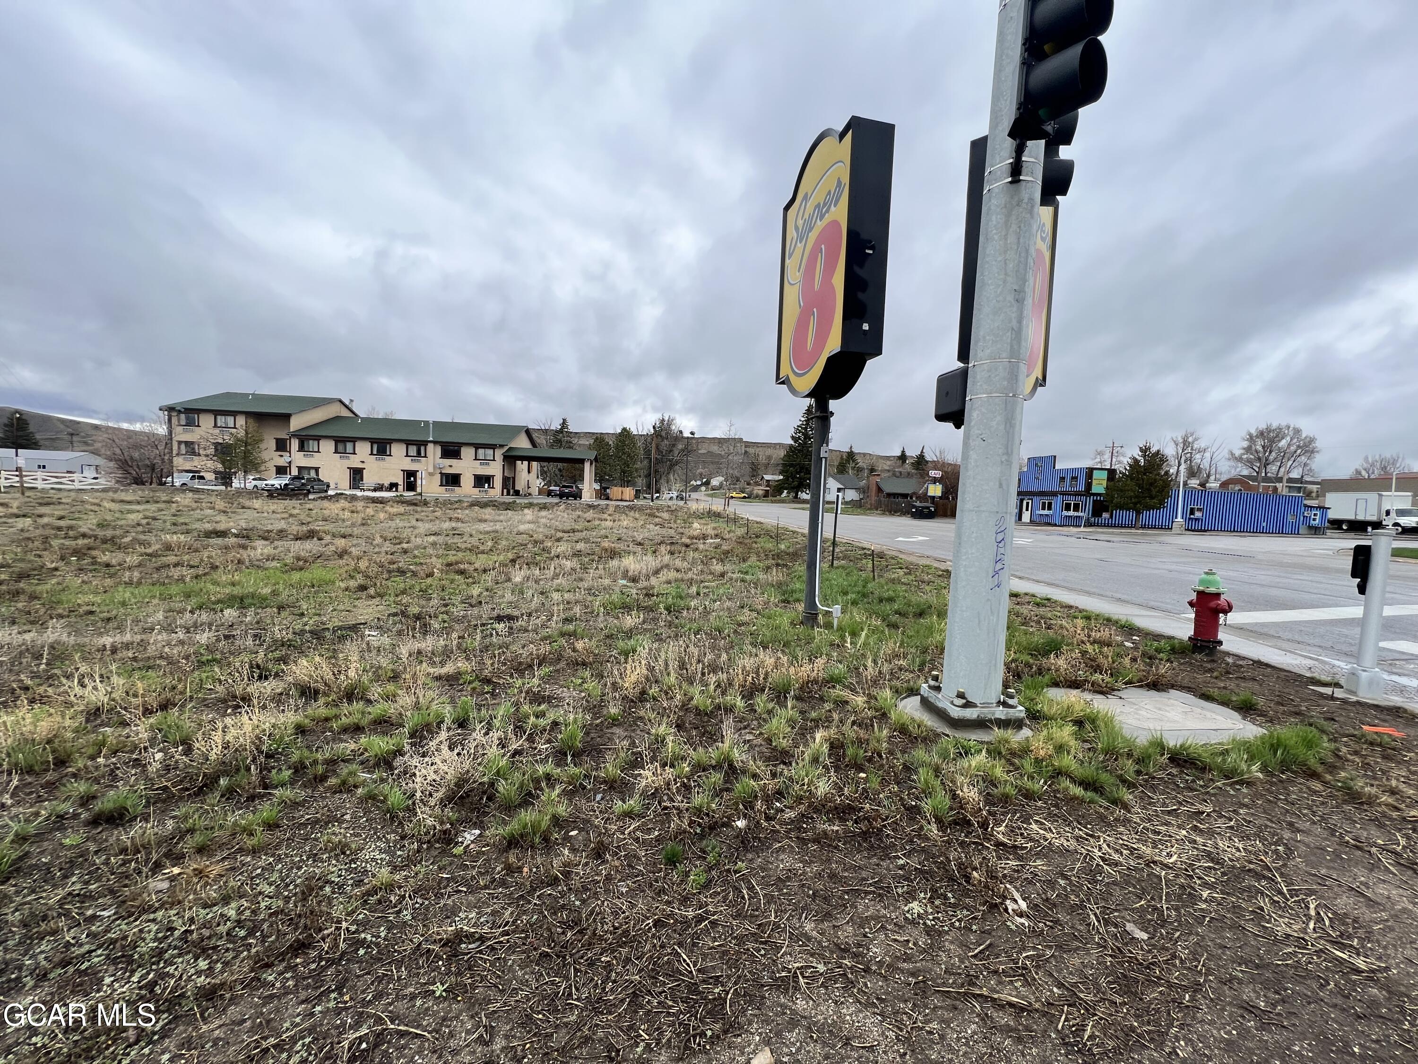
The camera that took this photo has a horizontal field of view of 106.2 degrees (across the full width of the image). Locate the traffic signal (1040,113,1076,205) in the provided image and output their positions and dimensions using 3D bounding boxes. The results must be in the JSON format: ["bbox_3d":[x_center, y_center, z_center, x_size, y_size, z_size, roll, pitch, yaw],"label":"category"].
[{"bbox_3d":[2.475,-2.930,3.865,0.420,1.060,0.360,2,4,-3],"label":"traffic signal"}]

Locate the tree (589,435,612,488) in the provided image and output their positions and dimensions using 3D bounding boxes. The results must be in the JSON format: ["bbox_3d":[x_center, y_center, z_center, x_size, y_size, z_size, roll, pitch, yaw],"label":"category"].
[{"bbox_3d":[-16.428,-9.787,80.335,3.800,9.582,3.800,2,4,-5],"label":"tree"}]

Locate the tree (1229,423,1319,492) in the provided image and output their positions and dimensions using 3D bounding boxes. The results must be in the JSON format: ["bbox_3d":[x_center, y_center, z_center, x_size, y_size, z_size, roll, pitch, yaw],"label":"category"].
[{"bbox_3d":[89.971,-10.341,85.497,10.800,14.200,10.800,2,4,-5],"label":"tree"}]

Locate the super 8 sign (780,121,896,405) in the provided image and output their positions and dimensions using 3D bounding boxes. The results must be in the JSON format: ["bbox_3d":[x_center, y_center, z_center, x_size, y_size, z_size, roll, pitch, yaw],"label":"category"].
[{"bbox_3d":[1.328,-2.923,5.987,0.457,2.841,1.696,1,4,-15],"label":"super 8 sign"}]

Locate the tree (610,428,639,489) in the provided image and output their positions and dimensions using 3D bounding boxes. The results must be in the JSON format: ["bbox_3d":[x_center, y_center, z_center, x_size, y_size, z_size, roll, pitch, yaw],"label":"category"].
[{"bbox_3d":[-12.879,-10.341,80.384,4.800,10.976,4.800,2,4,-5],"label":"tree"}]

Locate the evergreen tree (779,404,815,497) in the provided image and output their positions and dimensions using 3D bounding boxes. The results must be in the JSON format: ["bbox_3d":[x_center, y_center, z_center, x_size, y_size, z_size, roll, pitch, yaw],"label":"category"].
[{"bbox_3d":[17.334,-14.832,98.619,7.600,17.890,7.600,3,4,10],"label":"evergreen tree"}]

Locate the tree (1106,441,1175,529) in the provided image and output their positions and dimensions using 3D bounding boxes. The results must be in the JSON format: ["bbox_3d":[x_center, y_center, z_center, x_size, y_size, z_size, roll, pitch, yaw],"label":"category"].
[{"bbox_3d":[37.342,-4.087,46.251,4.700,7.255,4.700,5,5,39],"label":"tree"}]

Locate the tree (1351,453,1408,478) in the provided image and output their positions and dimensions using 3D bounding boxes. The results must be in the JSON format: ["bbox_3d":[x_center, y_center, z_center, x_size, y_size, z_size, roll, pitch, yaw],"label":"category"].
[{"bbox_3d":[111.196,-7.156,88.412,7.000,11.902,7.000,-1,5,-39],"label":"tree"}]

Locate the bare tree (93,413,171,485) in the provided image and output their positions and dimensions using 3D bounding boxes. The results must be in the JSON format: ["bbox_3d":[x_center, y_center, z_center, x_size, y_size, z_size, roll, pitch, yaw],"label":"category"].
[{"bbox_3d":[-54.205,-7.604,50.241,5.200,6.967,5.200,6,5,43],"label":"bare tree"}]

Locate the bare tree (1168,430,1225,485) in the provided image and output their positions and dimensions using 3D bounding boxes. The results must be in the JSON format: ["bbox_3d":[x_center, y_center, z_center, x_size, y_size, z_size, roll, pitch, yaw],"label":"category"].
[{"bbox_3d":[66.228,-7.766,72.412,6.300,11.913,6.300,6,5,42],"label":"bare tree"}]

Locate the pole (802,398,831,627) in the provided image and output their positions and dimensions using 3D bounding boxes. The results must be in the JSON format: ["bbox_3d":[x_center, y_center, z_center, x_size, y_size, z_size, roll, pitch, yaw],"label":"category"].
[{"bbox_3d":[1.265,-0.230,6.158,0.180,2.640,0.180,2,4,-5],"label":"pole"}]

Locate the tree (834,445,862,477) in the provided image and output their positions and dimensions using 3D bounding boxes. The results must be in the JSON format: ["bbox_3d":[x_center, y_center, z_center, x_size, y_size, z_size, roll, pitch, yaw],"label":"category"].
[{"bbox_3d":[32.022,-13.690,122.433,6.000,12.503,6.000,3,4,14],"label":"tree"}]

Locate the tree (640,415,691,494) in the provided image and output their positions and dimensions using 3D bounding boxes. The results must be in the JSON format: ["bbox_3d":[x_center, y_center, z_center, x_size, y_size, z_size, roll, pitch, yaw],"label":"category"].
[{"bbox_3d":[-7.959,-13.594,95.517,8.700,14.951,8.700,2,4,-5],"label":"tree"}]

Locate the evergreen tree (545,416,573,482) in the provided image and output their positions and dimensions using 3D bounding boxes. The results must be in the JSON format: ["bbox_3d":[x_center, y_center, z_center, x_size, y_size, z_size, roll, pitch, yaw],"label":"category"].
[{"bbox_3d":[-26.028,-13.119,92.477,4.900,13.616,4.900,2,4,-5],"label":"evergreen tree"}]

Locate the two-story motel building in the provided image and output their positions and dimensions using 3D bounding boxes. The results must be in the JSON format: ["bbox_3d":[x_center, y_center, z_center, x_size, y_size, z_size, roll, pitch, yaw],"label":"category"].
[{"bbox_3d":[-34.191,-9.965,63.502,43.280,10.900,16.800,2,4,-5],"label":"two-story motel building"}]

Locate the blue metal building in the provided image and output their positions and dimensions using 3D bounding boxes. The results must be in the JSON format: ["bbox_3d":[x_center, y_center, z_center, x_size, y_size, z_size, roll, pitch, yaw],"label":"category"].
[{"bbox_3d":[42.258,-3.441,50.339,22.500,6.100,10.600,2,4,-5],"label":"blue metal building"}]

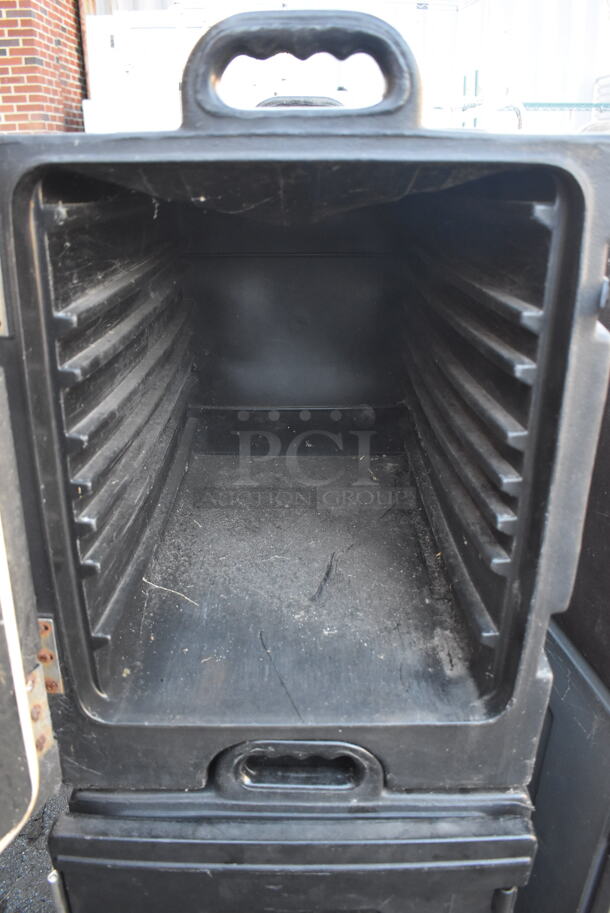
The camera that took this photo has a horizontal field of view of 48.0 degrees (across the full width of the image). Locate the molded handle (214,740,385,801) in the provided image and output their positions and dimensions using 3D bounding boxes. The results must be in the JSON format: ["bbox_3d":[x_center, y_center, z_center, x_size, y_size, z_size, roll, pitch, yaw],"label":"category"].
[{"bbox_3d":[-0.005,0.260,0.606,0.146,0.067,0.048,0,21,0],"label":"molded handle"}]

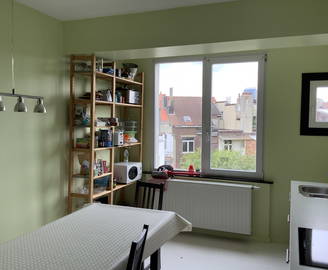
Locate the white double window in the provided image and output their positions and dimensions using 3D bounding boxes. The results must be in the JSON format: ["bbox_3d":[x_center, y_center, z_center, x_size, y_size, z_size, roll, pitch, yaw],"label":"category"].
[{"bbox_3d":[0.582,-0.253,4.492,1.545,1.640,0.090,1,2,21],"label":"white double window"}]

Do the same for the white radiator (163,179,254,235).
[{"bbox_3d":[0.485,0.954,4.424,1.390,0.610,0.100,1,2,21],"label":"white radiator"}]

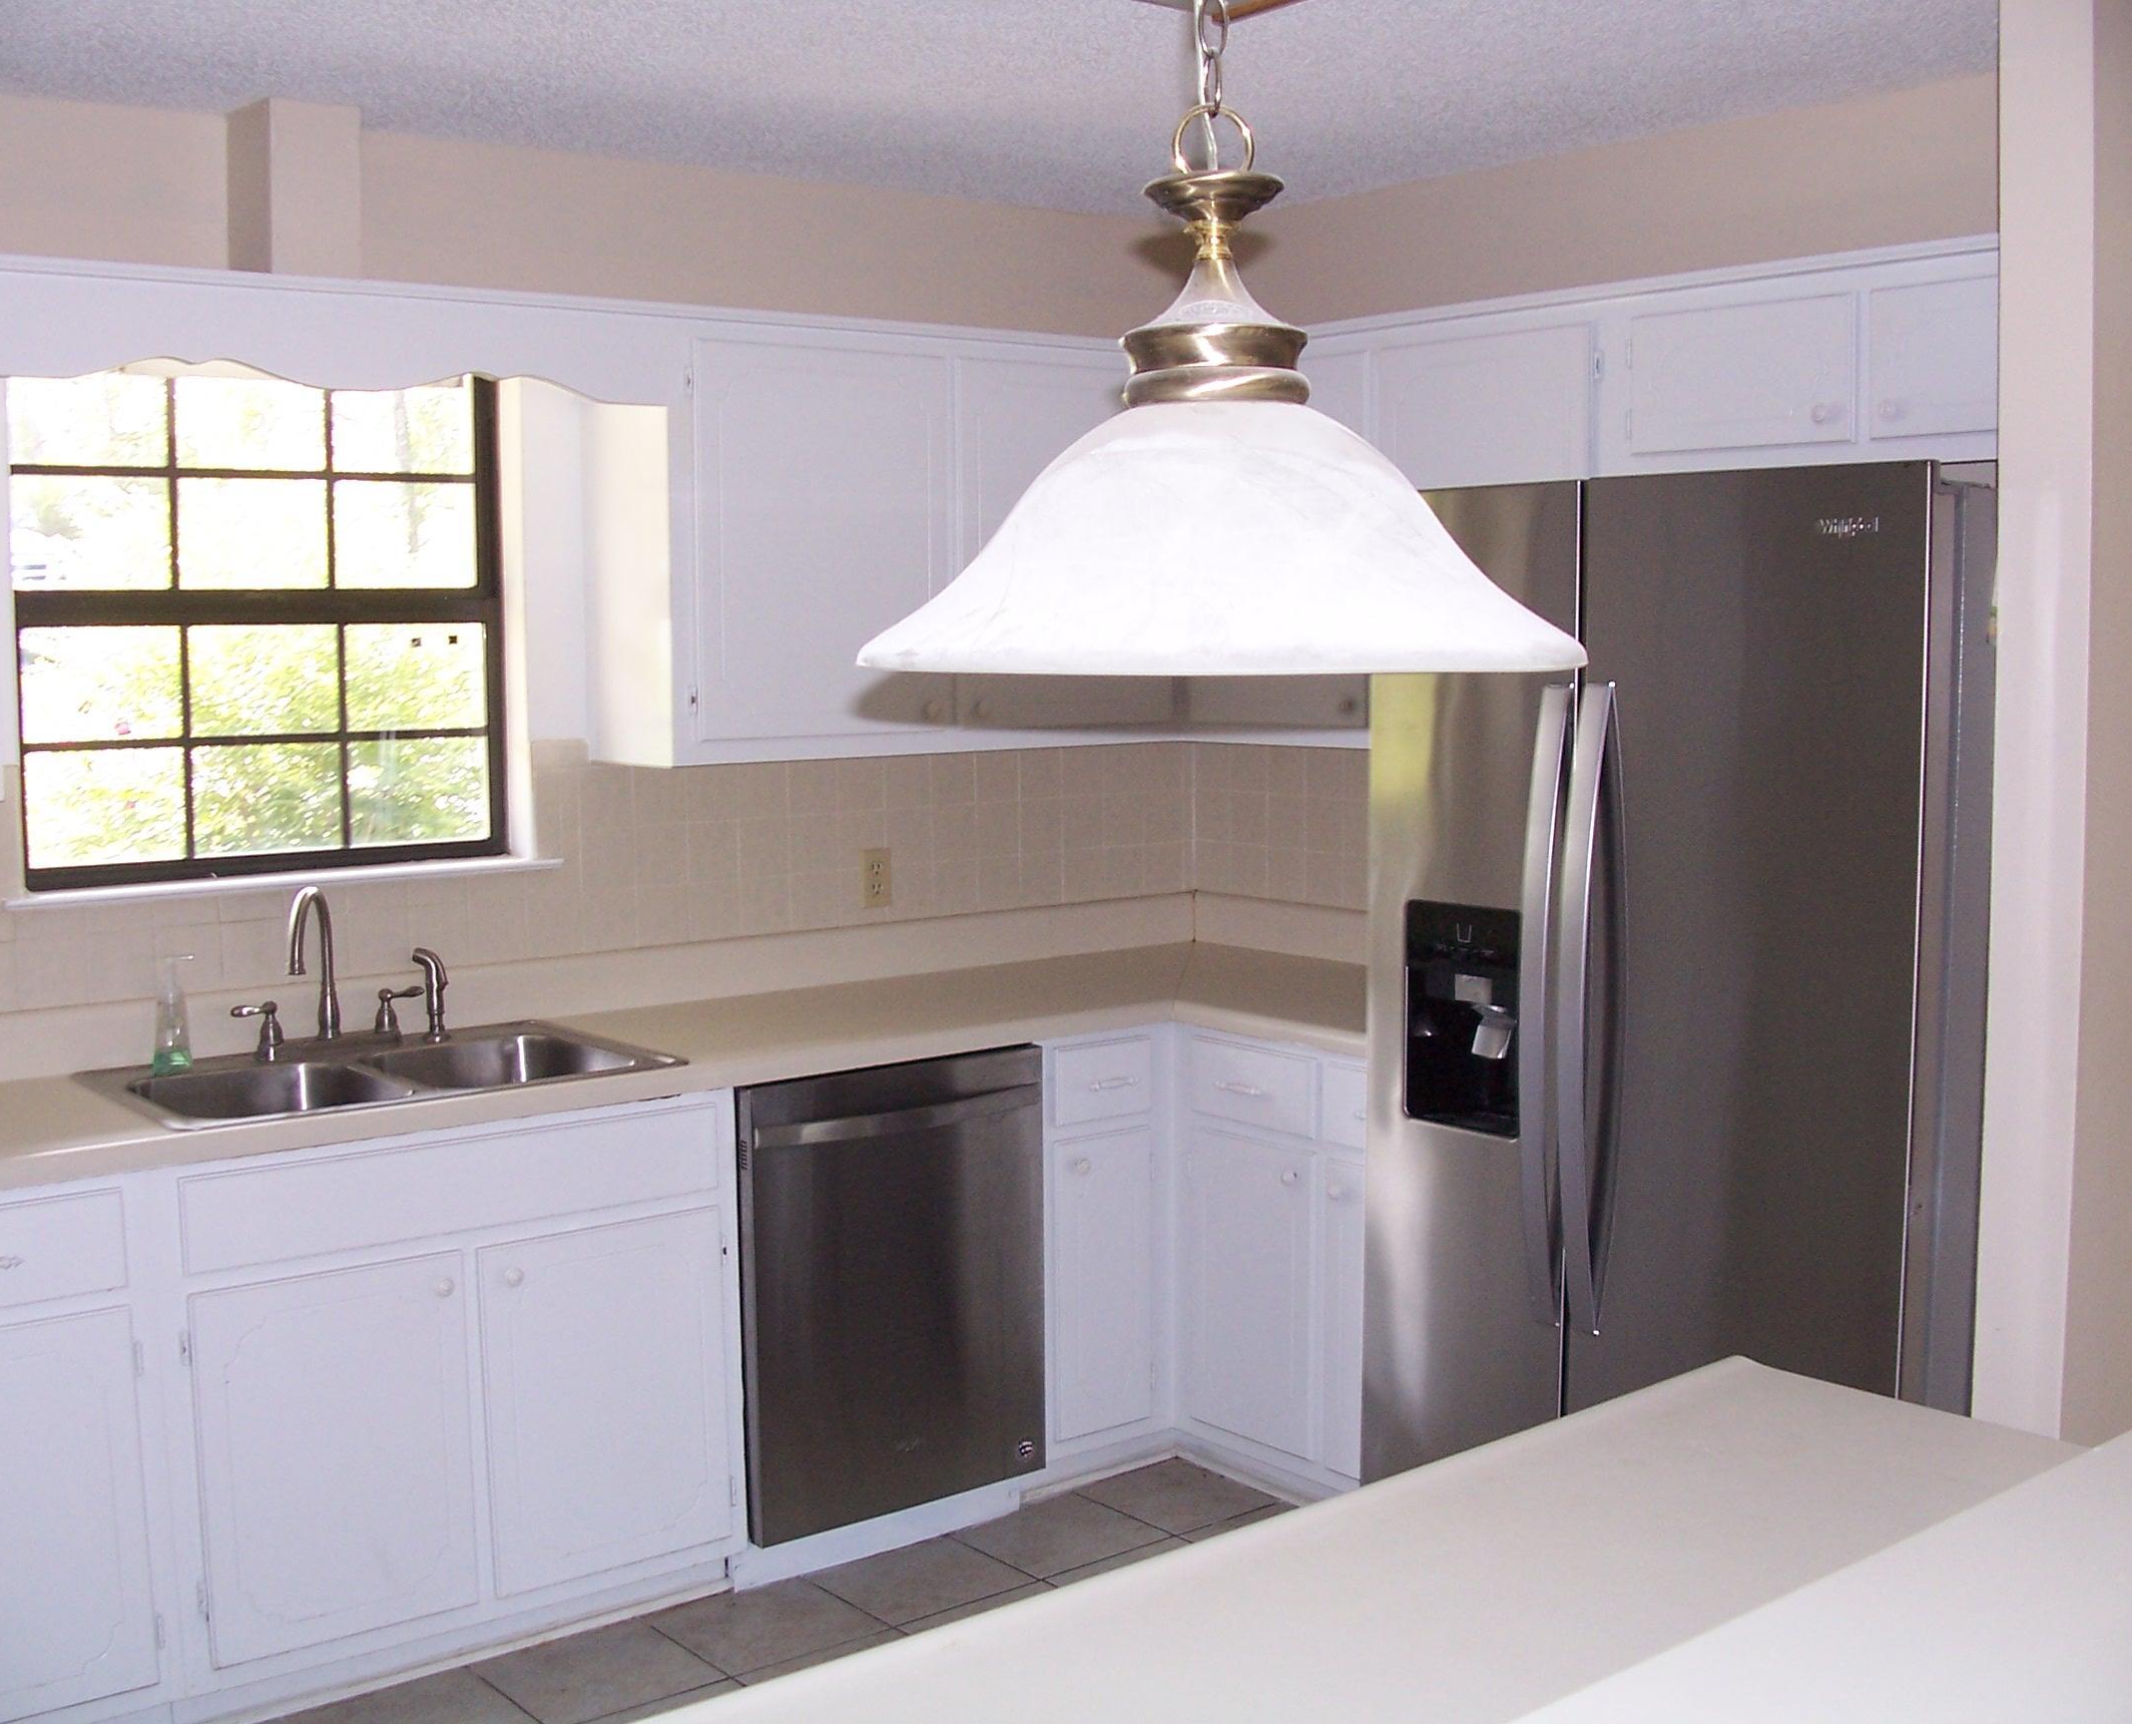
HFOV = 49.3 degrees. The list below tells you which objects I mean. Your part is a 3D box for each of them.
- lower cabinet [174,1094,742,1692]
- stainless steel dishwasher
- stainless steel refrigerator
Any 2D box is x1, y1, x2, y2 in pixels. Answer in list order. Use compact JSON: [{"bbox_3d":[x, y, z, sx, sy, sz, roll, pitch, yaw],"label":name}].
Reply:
[{"bbox_3d":[-1.055,0.794,3.730,0.921,0.874,0.614,-5,7,-38],"label":"lower cabinet"},{"bbox_3d":[-0.459,0.727,4.181,0.601,0.821,0.619,-5,7,-38],"label":"stainless steel dishwasher"},{"bbox_3d":[1.008,0.365,3.318,0.886,1.802,0.913,-5,7,-38],"label":"stainless steel refrigerator"}]

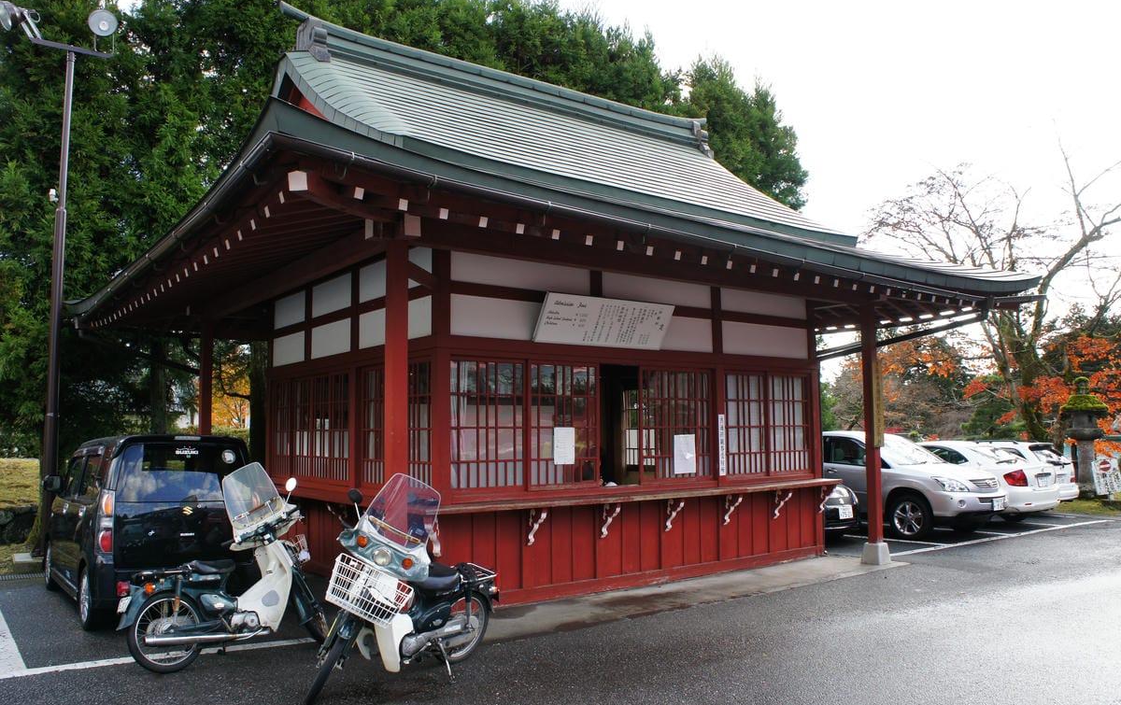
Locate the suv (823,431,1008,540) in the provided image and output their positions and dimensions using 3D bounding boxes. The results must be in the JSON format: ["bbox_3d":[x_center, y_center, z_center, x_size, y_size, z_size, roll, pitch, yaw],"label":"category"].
[{"bbox_3d":[5.232,2.182,14.602,1.845,1.680,4.750,4,-7,-36],"label":"suv"}]

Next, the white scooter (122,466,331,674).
[{"bbox_3d":[-2.428,1.566,6.353,1.760,1.410,0.700,5,-7,-43],"label":"white scooter"}]

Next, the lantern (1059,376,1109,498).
[{"bbox_3d":[12.224,2.011,19.731,0.990,2.832,0.990,4,-7,-36],"label":"lantern"}]

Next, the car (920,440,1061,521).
[{"bbox_3d":[6.942,2.438,16.102,1.700,1.470,4.560,3,-6,-36],"label":"car"}]

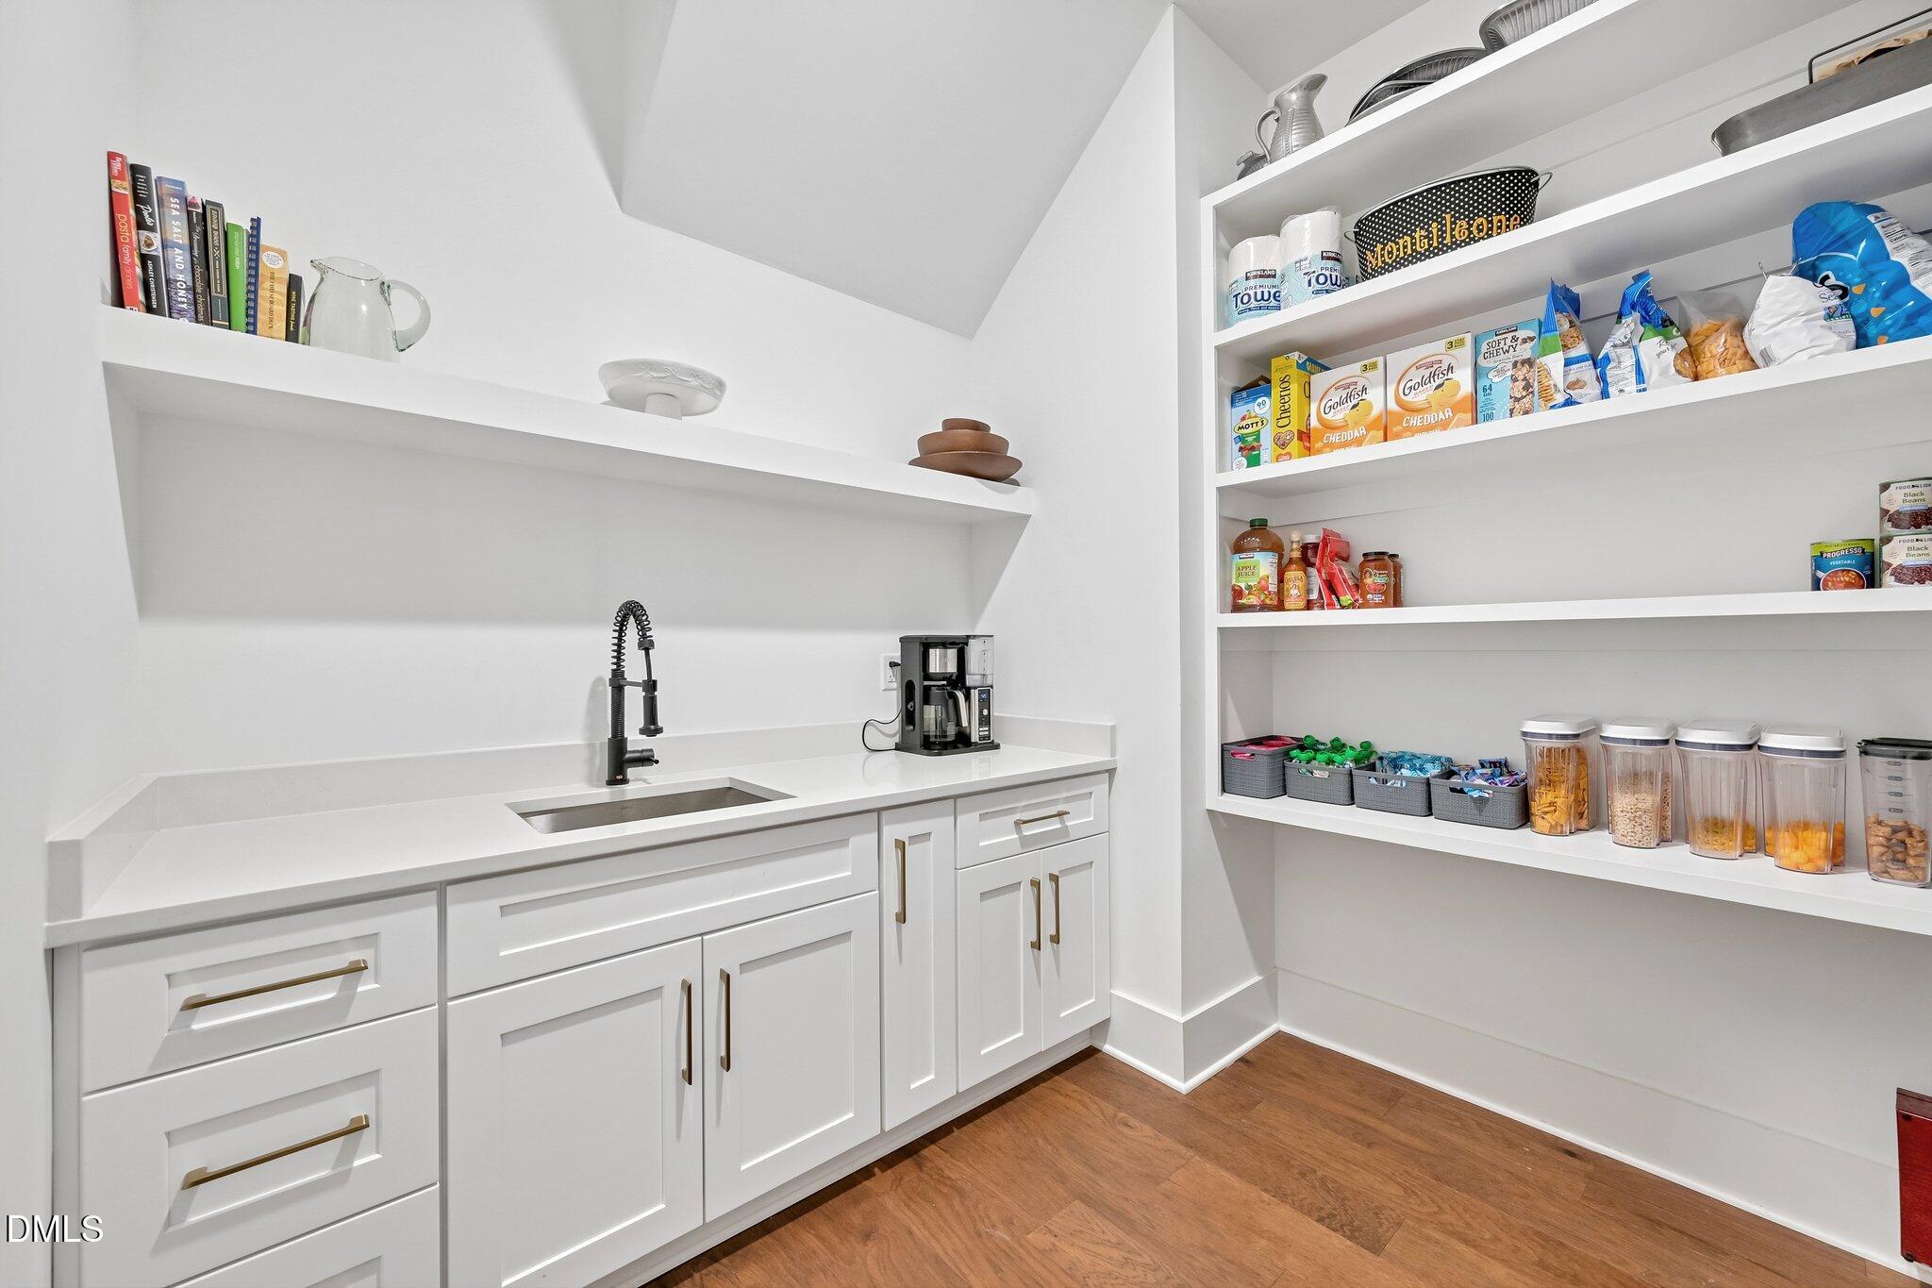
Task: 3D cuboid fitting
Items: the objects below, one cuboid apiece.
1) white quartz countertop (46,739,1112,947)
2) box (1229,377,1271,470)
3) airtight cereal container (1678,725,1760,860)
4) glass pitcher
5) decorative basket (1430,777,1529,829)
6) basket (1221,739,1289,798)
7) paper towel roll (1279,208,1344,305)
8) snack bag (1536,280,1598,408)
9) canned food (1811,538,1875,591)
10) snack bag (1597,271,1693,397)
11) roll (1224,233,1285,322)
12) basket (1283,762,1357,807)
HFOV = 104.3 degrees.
[{"bbox_3d":[-0.556,0.322,1.860,2.100,0.144,0.645,0,-1,-41],"label":"white quartz countertop"},{"bbox_3d":[0.920,-0.620,2.260,0.230,0.250,0.123,0,0,-41],"label":"box"},{"bbox_3d":[1.618,0.313,1.615,0.235,0.260,0.119,0,-1,-41],"label":"airtight cereal container"},{"bbox_3d":[-1.200,-0.644,1.520,0.189,0.225,0.140,0,0,-41],"label":"glass pitcher"},{"bbox_3d":[1.331,0.394,1.929,0.245,0.106,0.185,0,-1,-41],"label":"decorative basket"},{"bbox_3d":[0.927,0.376,2.293,0.315,0.145,0.158,0,0,-41],"label":"basket"},{"bbox_3d":[0.980,-1.053,2.148,0.158,0.285,0.158,0,0,0],"label":"paper towel roll"},{"bbox_3d":[1.321,-0.639,1.651,0.080,0.286,0.130,0,0,8],"label":"snack bag"},{"bbox_3d":[1.727,-0.147,1.481,0.082,0.111,0.082,0,0,-41],"label":"canned food"},{"bbox_3d":[1.457,-0.645,1.619,0.180,0.286,0.085,0,-1,-15],"label":"snack bag"},{"bbox_3d":[0.872,-1.042,2.252,0.153,0.280,0.153,0,0,0],"label":"roll"},{"bbox_3d":[1.073,0.394,2.190,0.240,0.107,0.190,0,0,-41],"label":"basket"}]

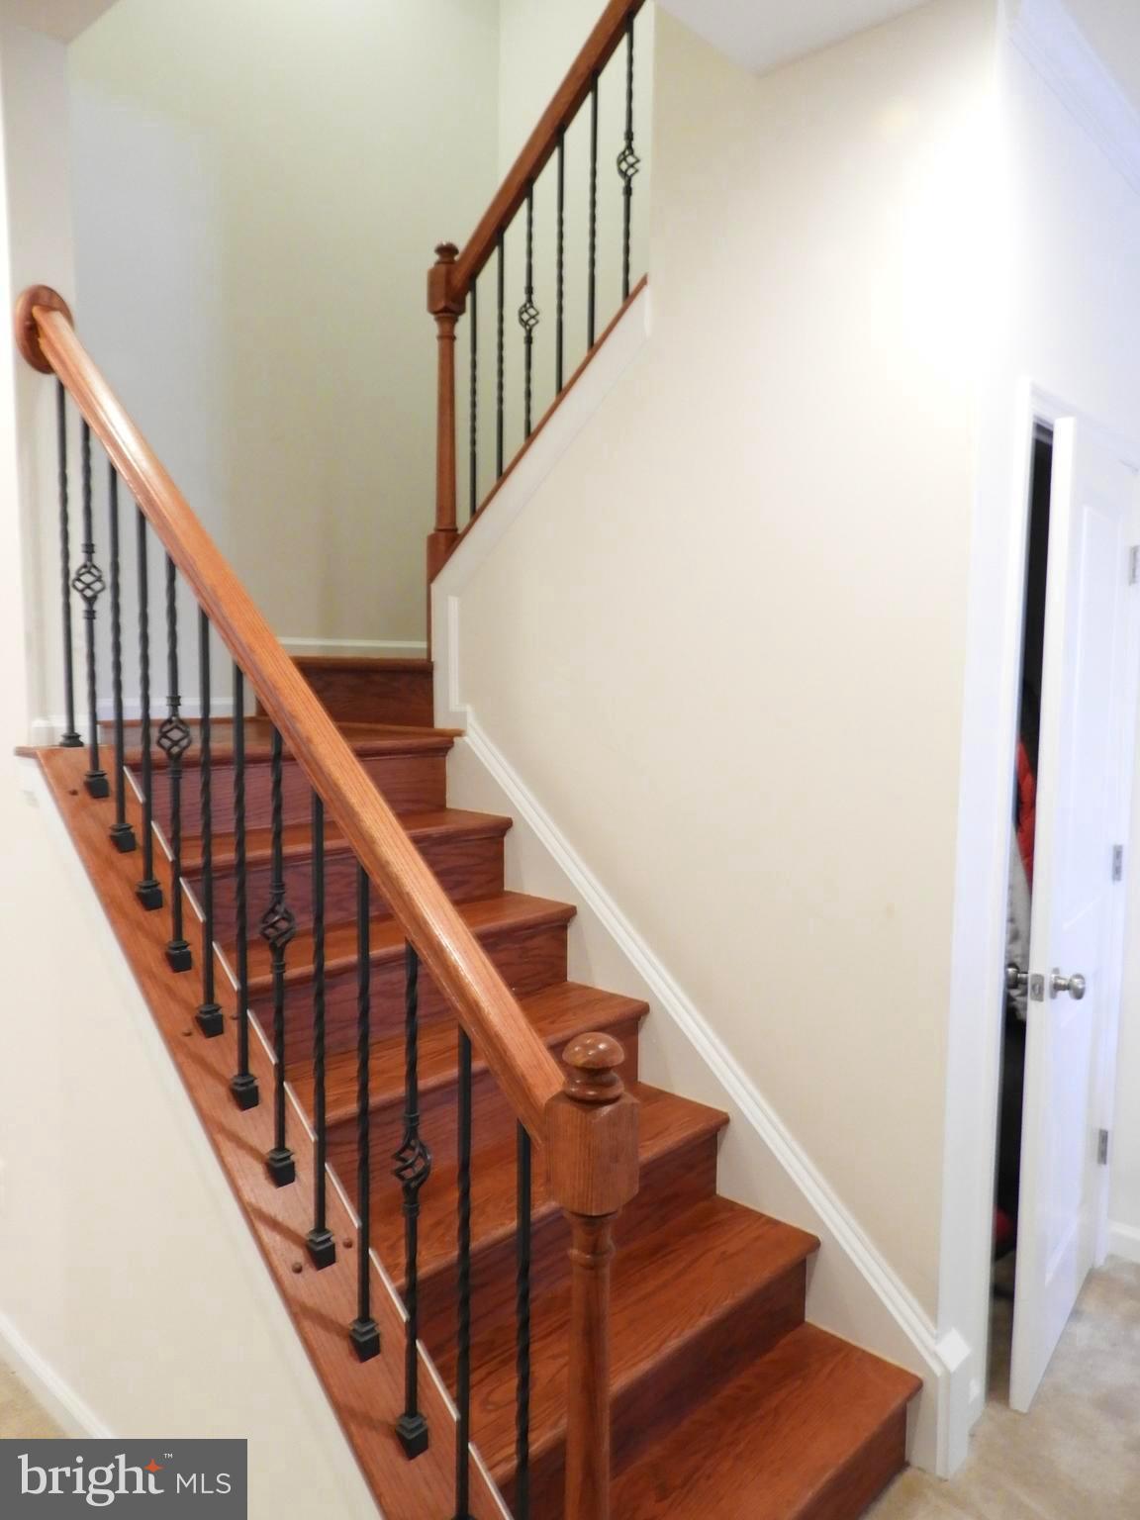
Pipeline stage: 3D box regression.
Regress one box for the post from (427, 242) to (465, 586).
[{"bbox_3d":[-0.344,-0.938,2.935,0.076,0.964,0.076,5,6,43],"label":"post"}]

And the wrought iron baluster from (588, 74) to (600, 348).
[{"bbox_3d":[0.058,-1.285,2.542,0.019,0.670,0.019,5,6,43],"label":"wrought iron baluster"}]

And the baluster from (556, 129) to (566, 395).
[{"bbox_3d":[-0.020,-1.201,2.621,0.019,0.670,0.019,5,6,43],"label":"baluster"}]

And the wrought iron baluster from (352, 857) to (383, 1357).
[{"bbox_3d":[-0.287,0.487,1.480,0.032,0.725,0.032,5,6,43],"label":"wrought iron baluster"}]

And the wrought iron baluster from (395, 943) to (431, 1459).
[{"bbox_3d":[-0.210,0.584,1.415,0.048,0.725,0.048,5,6,43],"label":"wrought iron baluster"}]

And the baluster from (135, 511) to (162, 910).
[{"bbox_3d":[-0.748,-0.094,1.870,0.032,0.725,0.032,5,6,43],"label":"baluster"}]

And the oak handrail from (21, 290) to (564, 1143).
[{"bbox_3d":[-0.520,-0.233,1.641,0.060,0.064,1.833,-4,47,-47],"label":"oak handrail"}]

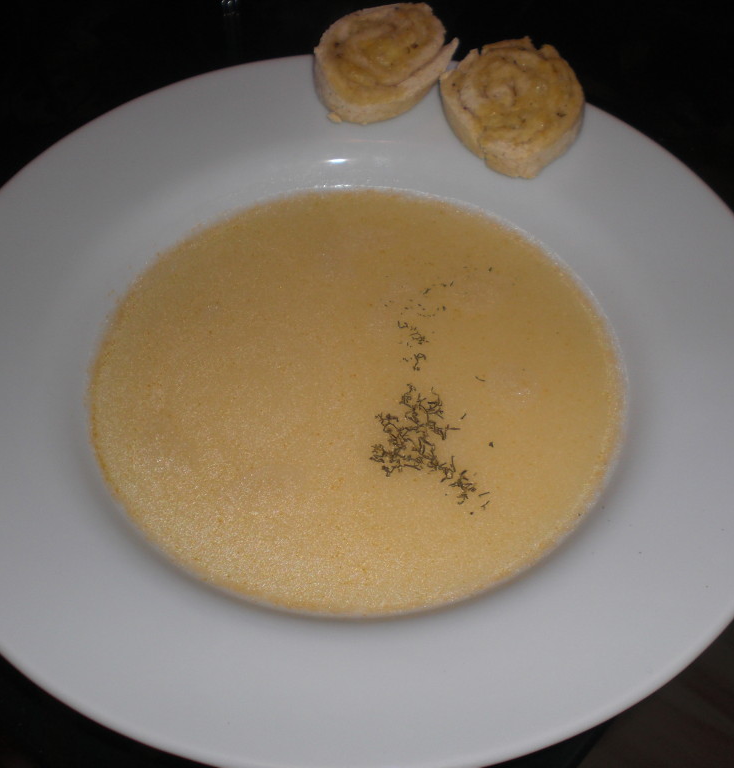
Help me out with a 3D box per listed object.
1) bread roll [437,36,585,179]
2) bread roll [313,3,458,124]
[{"bbox_3d":[0.051,-0.098,0.397,0.049,0.015,0.053,-2,60,4],"label":"bread roll"},{"bbox_3d":[0.007,-0.117,0.410,0.051,0.014,0.046,4,62,3],"label":"bread roll"}]

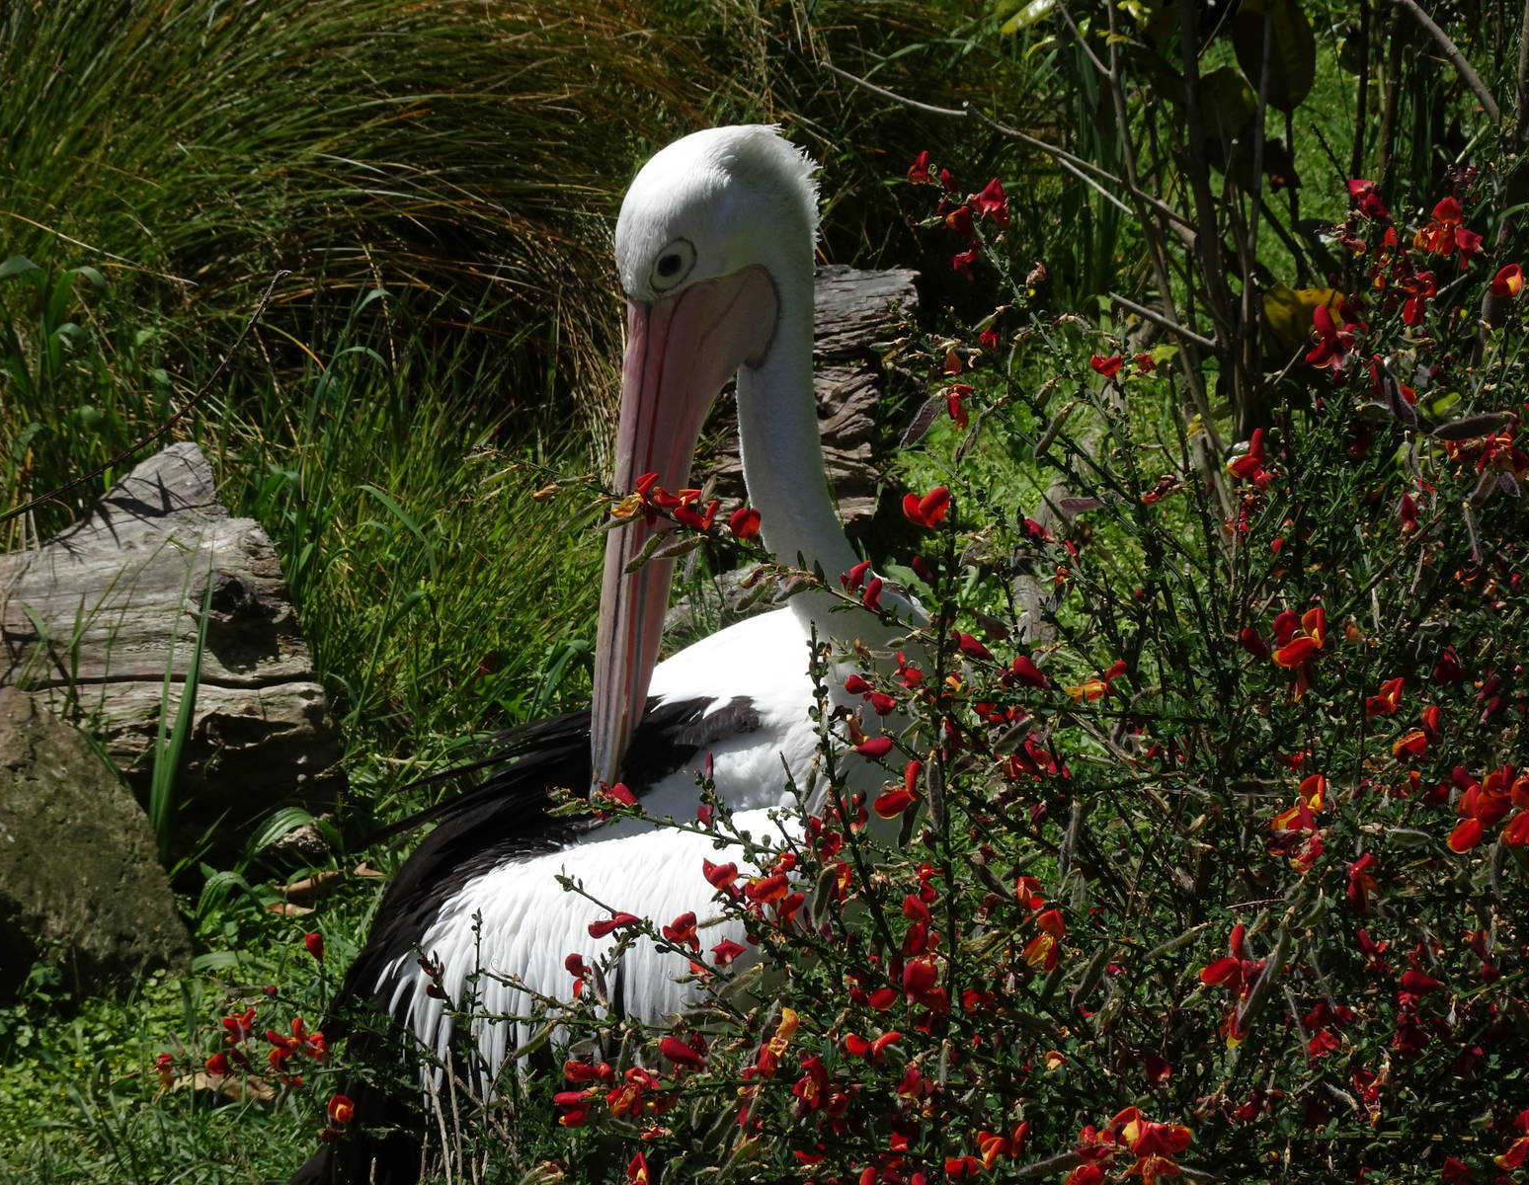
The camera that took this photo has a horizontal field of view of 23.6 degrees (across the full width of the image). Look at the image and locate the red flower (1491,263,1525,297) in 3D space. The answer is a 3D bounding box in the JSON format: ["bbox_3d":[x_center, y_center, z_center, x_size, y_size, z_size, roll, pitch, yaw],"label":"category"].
[{"bbox_3d":[0.485,-0.204,2.380,0.022,0.022,0.022,12,21,34],"label":"red flower"}]

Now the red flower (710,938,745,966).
[{"bbox_3d":[-0.024,0.238,2.420,0.023,0.018,0.024,0,17,0],"label":"red flower"}]

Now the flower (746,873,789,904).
[{"bbox_3d":[0.002,0.182,2.250,0.026,0.019,0.021,7,18,22],"label":"flower"}]

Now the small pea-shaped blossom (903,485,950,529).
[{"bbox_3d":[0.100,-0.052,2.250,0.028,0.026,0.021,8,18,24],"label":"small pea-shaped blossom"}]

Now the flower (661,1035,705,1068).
[{"bbox_3d":[-0.049,0.276,2.200,0.030,0.015,0.013,24,11,-15],"label":"flower"}]

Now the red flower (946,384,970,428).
[{"bbox_3d":[0.128,-0.123,2.420,0.015,0.029,0.020,-12,21,-35],"label":"red flower"}]

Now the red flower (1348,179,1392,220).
[{"bbox_3d":[0.414,-0.269,2.500,0.030,0.029,0.026,15,23,40],"label":"red flower"}]

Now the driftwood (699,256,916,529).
[{"bbox_3d":[0.053,-0.229,4.380,0.281,0.317,0.300,-3,17,-11],"label":"driftwood"}]

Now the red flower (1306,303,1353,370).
[{"bbox_3d":[0.368,-0.167,2.380,0.032,0.044,0.031,-14,22,-39],"label":"red flower"}]

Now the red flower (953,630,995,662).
[{"bbox_3d":[0.132,0.034,2.300,0.029,0.015,0.013,32,8,-18],"label":"red flower"}]

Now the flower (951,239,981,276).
[{"bbox_3d":[0.133,-0.220,2.400,0.018,0.023,0.019,10,19,30],"label":"flower"}]

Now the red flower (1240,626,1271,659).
[{"bbox_3d":[0.309,0.032,2.300,0.013,0.025,0.012,-39,18,4],"label":"red flower"}]

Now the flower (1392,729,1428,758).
[{"bbox_3d":[0.410,0.096,2.320,0.022,0.019,0.023,-9,19,-28],"label":"flower"}]

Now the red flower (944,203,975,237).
[{"bbox_3d":[0.134,-0.255,2.500,0.022,0.024,0.021,-9,19,-26],"label":"red flower"}]

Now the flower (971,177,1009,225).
[{"bbox_3d":[0.148,-0.257,2.400,0.023,0.031,0.019,4,17,14],"label":"flower"}]

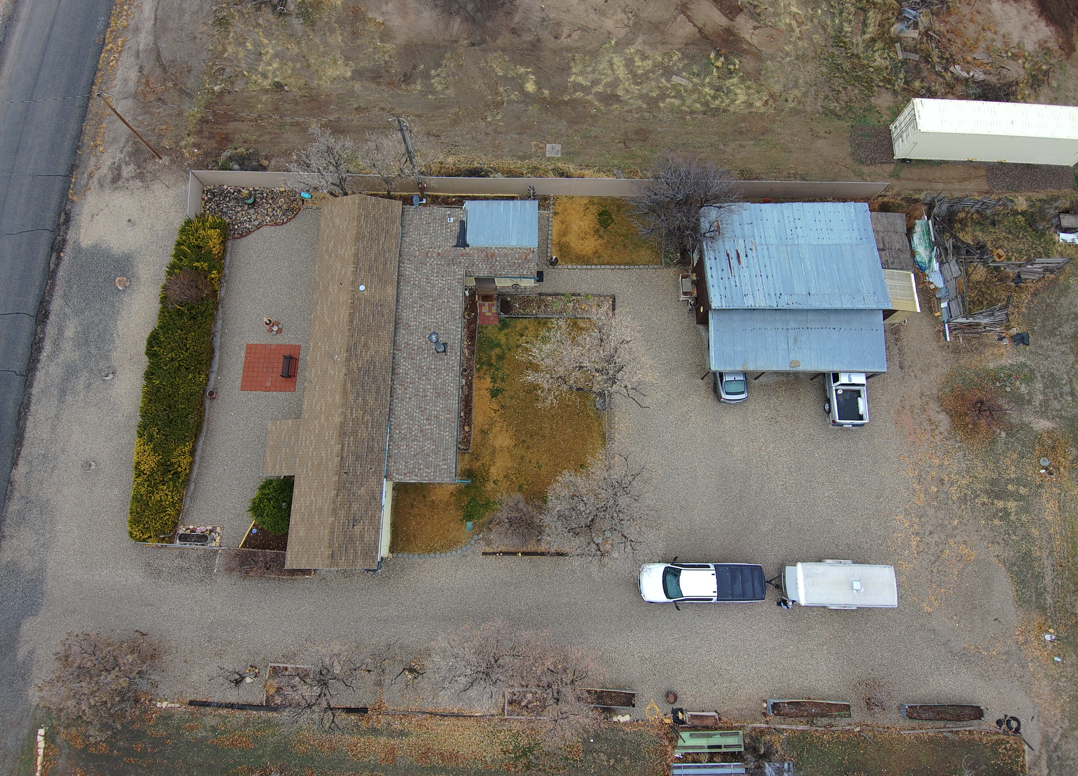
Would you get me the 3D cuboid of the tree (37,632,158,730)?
[{"bbox_3d":[-22.194,14.791,33.323,5.530,4.600,4.560,0,76,-1],"label":"tree"}]

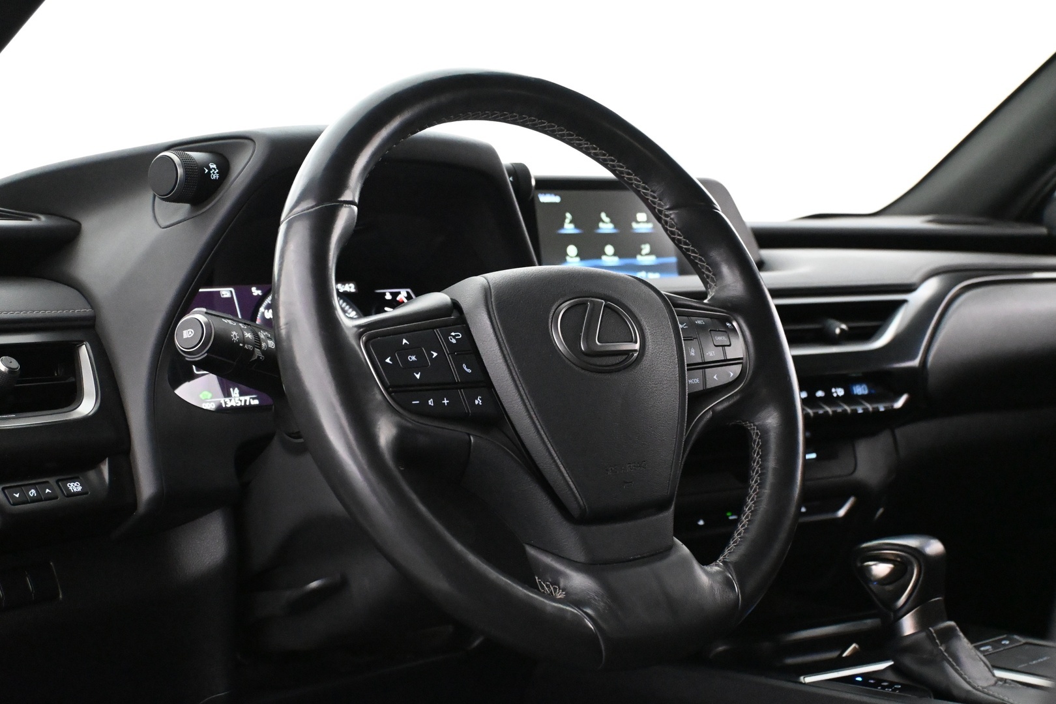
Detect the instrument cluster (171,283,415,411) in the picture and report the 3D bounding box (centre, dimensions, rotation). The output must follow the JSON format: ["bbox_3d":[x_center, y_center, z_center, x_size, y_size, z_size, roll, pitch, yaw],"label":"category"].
[{"bbox_3d":[-0.161,0.000,1.026,0.220,0.097,0.038,-3,-16,-39],"label":"instrument cluster"}]

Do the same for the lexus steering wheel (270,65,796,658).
[{"bbox_3d":[0.018,0.002,0.805,0.369,0.369,0.080,-3,-20,-39],"label":"lexus steering wheel"}]

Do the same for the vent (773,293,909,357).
[{"bbox_3d":[0.260,-0.022,1.209,0.175,0.048,0.040,-3,-8,-39],"label":"vent"}]

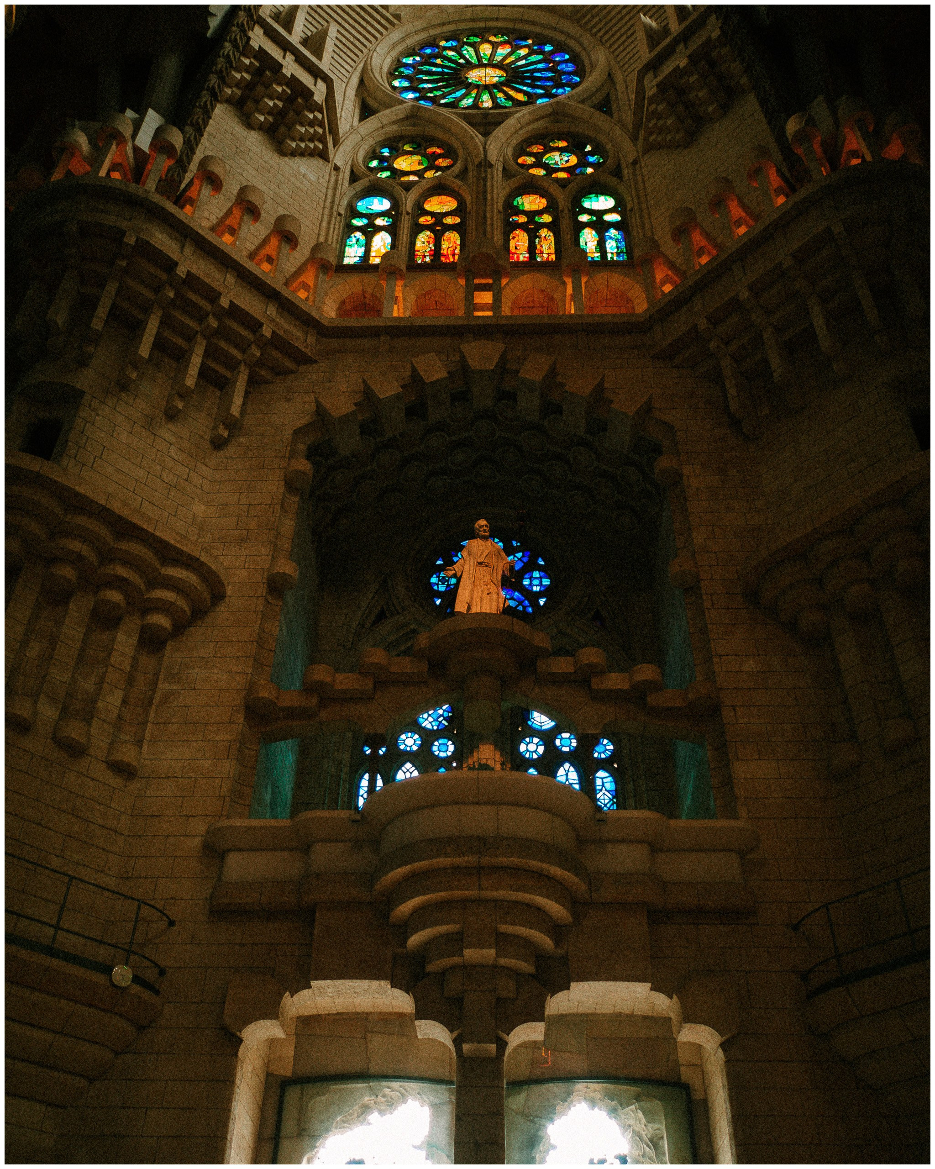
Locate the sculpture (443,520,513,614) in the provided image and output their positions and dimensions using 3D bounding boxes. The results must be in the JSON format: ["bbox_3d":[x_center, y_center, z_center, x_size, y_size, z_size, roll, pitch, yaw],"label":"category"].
[{"bbox_3d":[0.246,-0.260,22.446,1.483,3.100,0.950,2,-39,-2],"label":"sculpture"}]

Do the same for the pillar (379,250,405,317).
[{"bbox_3d":[-2.098,-8.088,28.877,0.759,3.307,0.850,0,-39,1],"label":"pillar"}]

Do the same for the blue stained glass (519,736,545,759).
[{"bbox_3d":[1.509,3.820,24.323,0.599,0.583,0.140,0,-39,1],"label":"blue stained glass"}]

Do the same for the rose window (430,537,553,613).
[{"bbox_3d":[0.605,-0.133,27.497,3.261,2.950,0.250,0,-39,1],"label":"rose window"}]

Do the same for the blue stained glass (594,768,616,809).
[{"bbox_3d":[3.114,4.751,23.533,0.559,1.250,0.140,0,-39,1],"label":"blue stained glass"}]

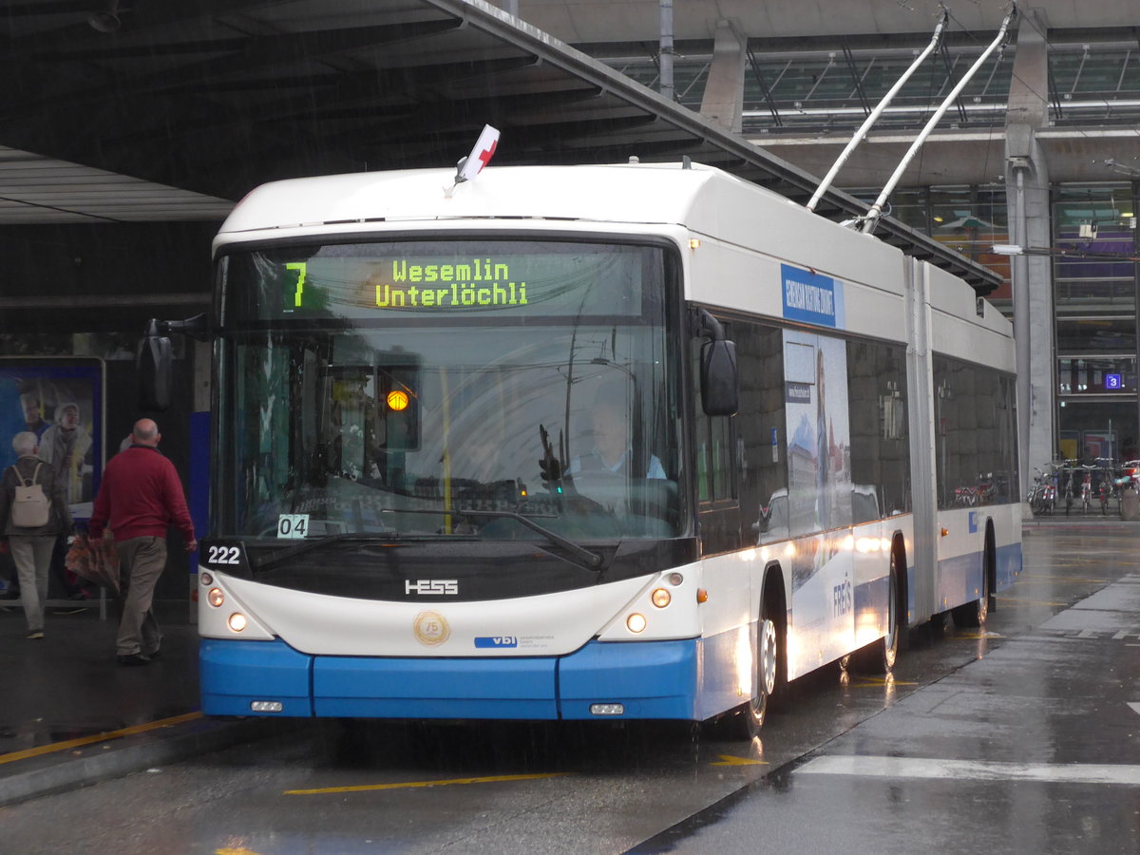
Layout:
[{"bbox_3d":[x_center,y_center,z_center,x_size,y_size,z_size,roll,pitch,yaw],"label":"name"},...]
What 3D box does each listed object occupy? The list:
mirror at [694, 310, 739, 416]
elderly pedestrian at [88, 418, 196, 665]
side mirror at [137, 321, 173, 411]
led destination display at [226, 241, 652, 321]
[{"bbox_3d":[0.709,-0.314,17.450,0.210,0.520,0.180,-1,0,5],"label":"mirror"},{"bbox_3d":[-2.935,0.777,24.900,0.640,1.670,0.500,-1,0,9],"label":"elderly pedestrian"},{"bbox_3d":[-2.051,-0.303,17.920,0.155,0.440,0.120,-1,0,19],"label":"side mirror"},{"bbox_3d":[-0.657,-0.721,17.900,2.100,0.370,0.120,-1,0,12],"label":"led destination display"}]

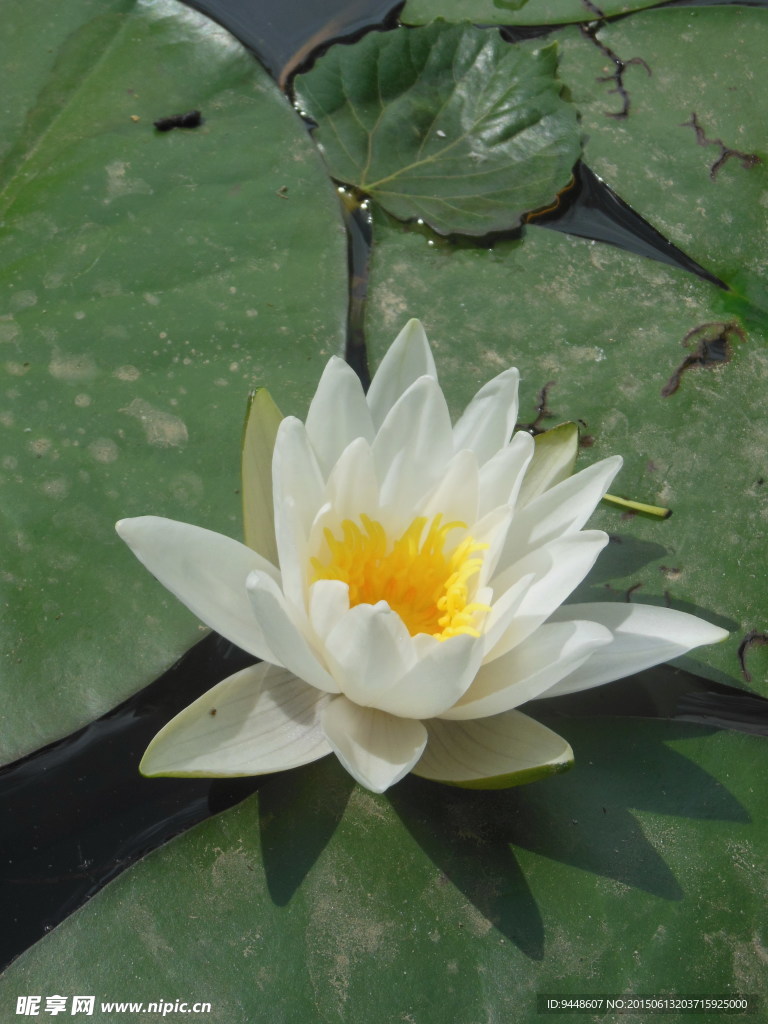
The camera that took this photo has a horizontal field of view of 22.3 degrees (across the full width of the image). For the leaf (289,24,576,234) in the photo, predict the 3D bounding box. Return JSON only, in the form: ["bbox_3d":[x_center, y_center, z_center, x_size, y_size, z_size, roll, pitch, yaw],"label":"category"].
[{"bbox_3d":[0.018,-0.108,0.535,0.080,0.012,0.081,39,64,24],"label":"leaf"}]

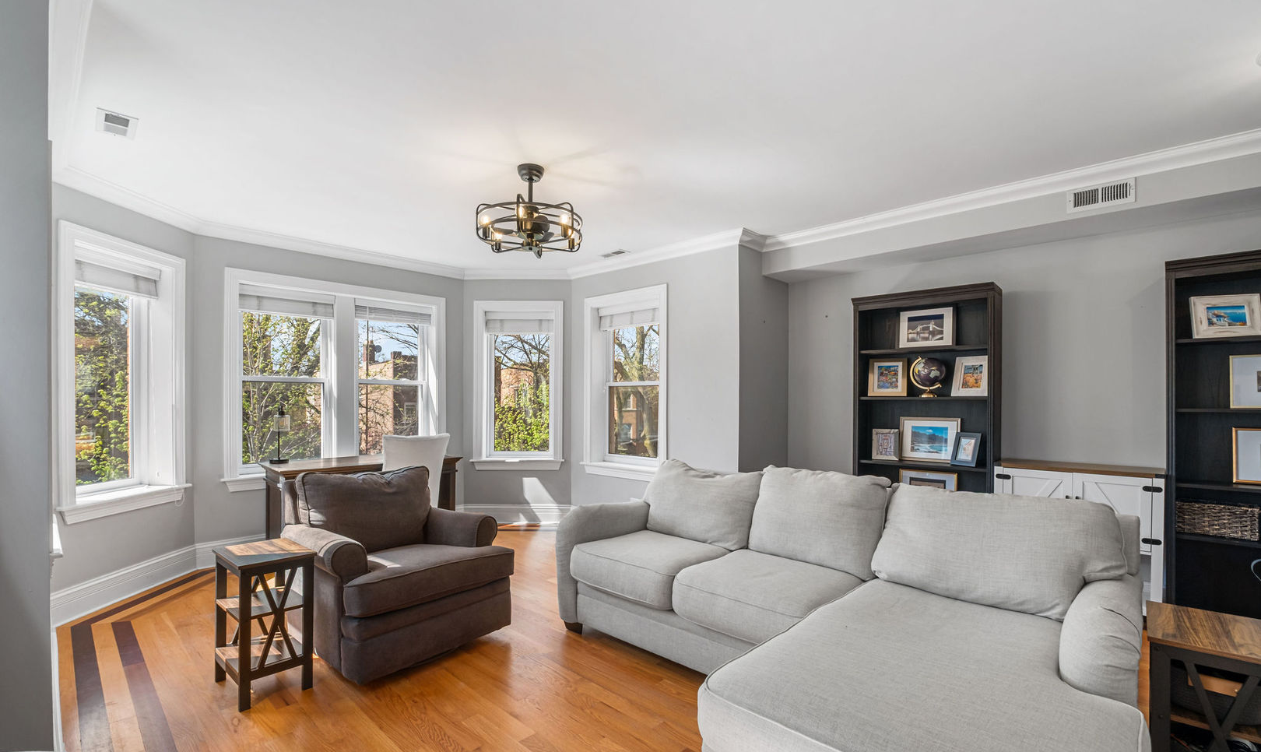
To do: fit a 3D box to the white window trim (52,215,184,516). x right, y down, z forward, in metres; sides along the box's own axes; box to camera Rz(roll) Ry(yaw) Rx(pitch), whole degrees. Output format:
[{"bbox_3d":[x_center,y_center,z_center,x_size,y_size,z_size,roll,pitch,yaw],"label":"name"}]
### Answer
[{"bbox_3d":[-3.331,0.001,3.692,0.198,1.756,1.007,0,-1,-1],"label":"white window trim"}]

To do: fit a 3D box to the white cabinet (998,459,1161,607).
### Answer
[{"bbox_3d":[2.842,1.007,3.570,0.818,0.875,0.366,-1,-2,43],"label":"white cabinet"}]

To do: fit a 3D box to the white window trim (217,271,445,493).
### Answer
[{"bbox_3d":[-2.559,0.057,5.082,0.198,1.750,1.922,-1,-2,43],"label":"white window trim"}]

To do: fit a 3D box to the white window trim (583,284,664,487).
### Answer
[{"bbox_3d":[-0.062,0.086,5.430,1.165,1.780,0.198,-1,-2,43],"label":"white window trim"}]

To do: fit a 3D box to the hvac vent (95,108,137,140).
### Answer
[{"bbox_3d":[-2.516,-1.216,2.744,0.324,0.025,0.146,-1,-2,44],"label":"hvac vent"}]

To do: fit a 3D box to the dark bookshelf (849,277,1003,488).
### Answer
[{"bbox_3d":[2.194,0.433,4.172,0.940,2.070,0.385,-1,-2,43],"label":"dark bookshelf"}]

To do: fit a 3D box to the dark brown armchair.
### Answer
[{"bbox_3d":[-1.270,0.974,3.060,0.941,0.902,0.912,-1,-2,41],"label":"dark brown armchair"}]

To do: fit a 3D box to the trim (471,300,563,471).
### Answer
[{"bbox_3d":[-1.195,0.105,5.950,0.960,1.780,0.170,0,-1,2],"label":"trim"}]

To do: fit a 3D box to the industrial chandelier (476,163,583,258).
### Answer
[{"bbox_3d":[-0.579,-0.979,3.268,0.624,0.453,0.624,0,-1,0],"label":"industrial chandelier"}]

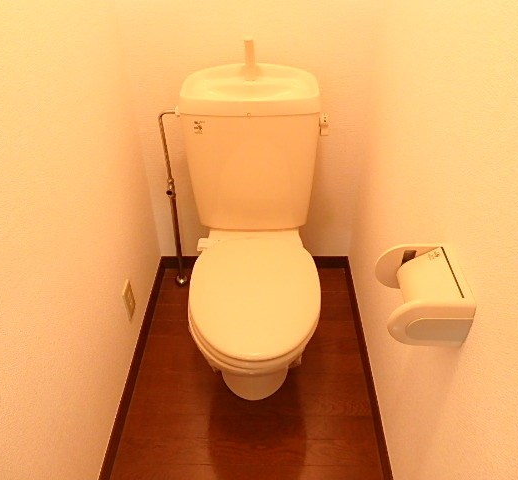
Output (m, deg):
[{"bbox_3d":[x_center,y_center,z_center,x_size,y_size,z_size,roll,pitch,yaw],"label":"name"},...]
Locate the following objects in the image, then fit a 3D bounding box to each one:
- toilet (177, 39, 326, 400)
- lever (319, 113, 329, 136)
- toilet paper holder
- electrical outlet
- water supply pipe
[{"bbox_3d":[-0.028,-0.003,1.345,0.438,0.935,0.781,0,38,2],"label":"toilet"},{"bbox_3d":[0.188,-0.335,1.335,0.028,0.060,0.045,0,38,2],"label":"lever"},{"bbox_3d":[0.275,0.090,0.806,0.127,0.101,0.158,0,38,2],"label":"toilet paper holder"},{"bbox_3d":[-0.410,0.195,1.487,0.010,0.119,0.072,0,38,2],"label":"electrical outlet"},{"bbox_3d":[-0.292,-0.106,1.659,0.100,0.715,0.050,0,38,2],"label":"water supply pipe"}]

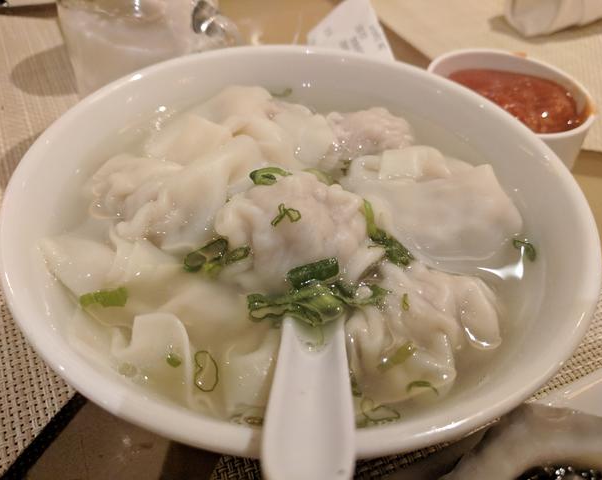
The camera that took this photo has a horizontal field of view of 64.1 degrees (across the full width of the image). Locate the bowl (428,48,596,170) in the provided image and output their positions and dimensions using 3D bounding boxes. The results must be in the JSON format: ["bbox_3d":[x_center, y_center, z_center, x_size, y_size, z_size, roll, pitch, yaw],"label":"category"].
[{"bbox_3d":[0.102,-0.059,0.257,0.084,0.047,0.084,1,46,-1],"label":"bowl"}]

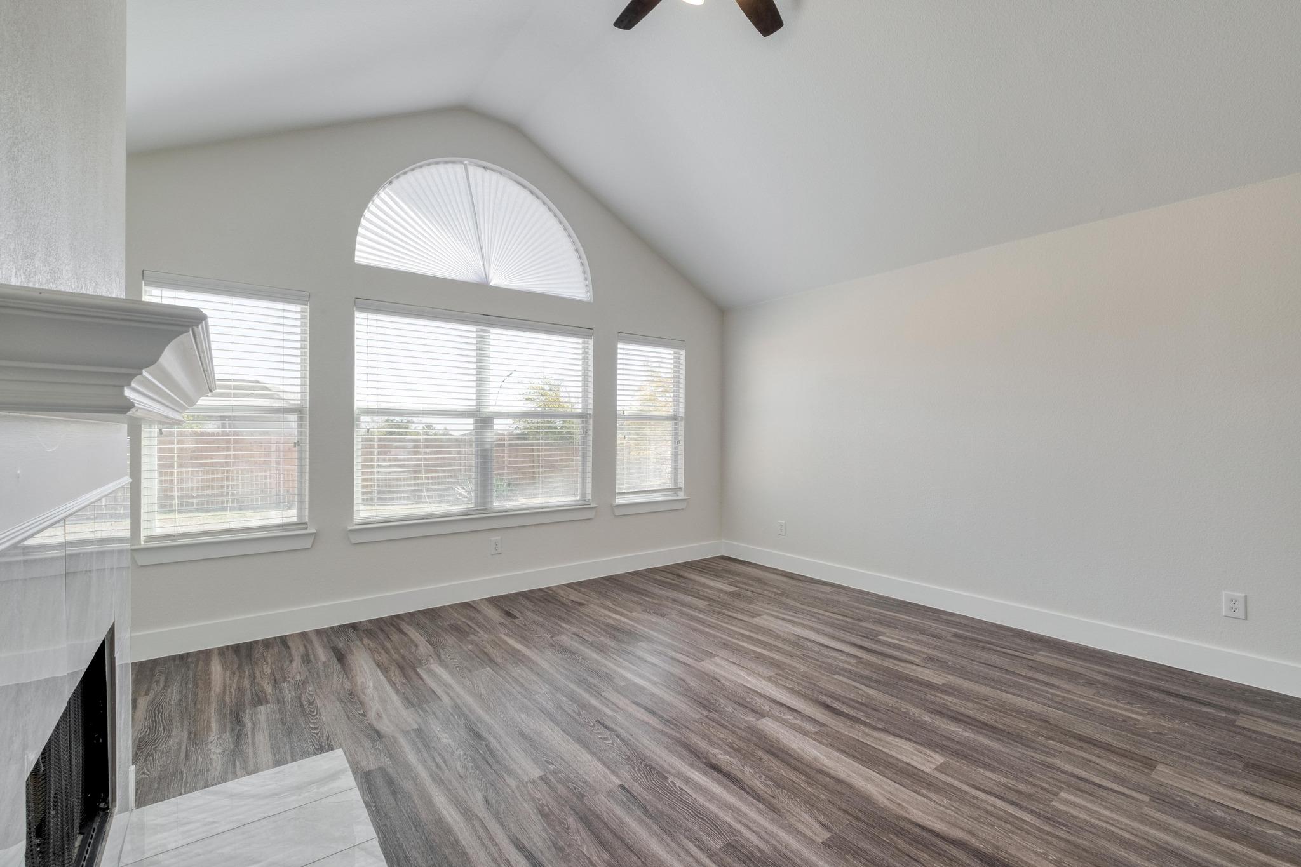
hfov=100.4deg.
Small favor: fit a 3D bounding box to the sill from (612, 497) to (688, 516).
[{"bbox_3d":[0.003,0.677,5.059,0.869,0.117,0.105,0,0,-37],"label":"sill"}]

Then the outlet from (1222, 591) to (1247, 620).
[{"bbox_3d":[2.937,0.867,2.723,0.010,0.126,0.081,0,0,-37],"label":"outlet"}]

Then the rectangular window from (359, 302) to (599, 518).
[{"bbox_3d":[-1.242,-0.140,4.140,1.808,1.496,0.065,0,0,-37],"label":"rectangular window"}]

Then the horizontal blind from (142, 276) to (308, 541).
[{"bbox_3d":[-2.478,-0.142,3.209,0.765,1.479,0.090,0,0,-37],"label":"horizontal blind"}]

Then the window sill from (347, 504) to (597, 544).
[{"bbox_3d":[-1.236,0.666,4.117,1.886,0.117,0.105,0,0,-37],"label":"window sill"}]

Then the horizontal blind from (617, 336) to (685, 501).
[{"bbox_3d":[-0.004,-0.136,5.090,0.788,1.510,0.090,0,0,-37],"label":"horizontal blind"}]

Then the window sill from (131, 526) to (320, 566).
[{"bbox_3d":[-2.463,0.656,3.184,0.844,0.117,0.105,0,0,-37],"label":"window sill"}]

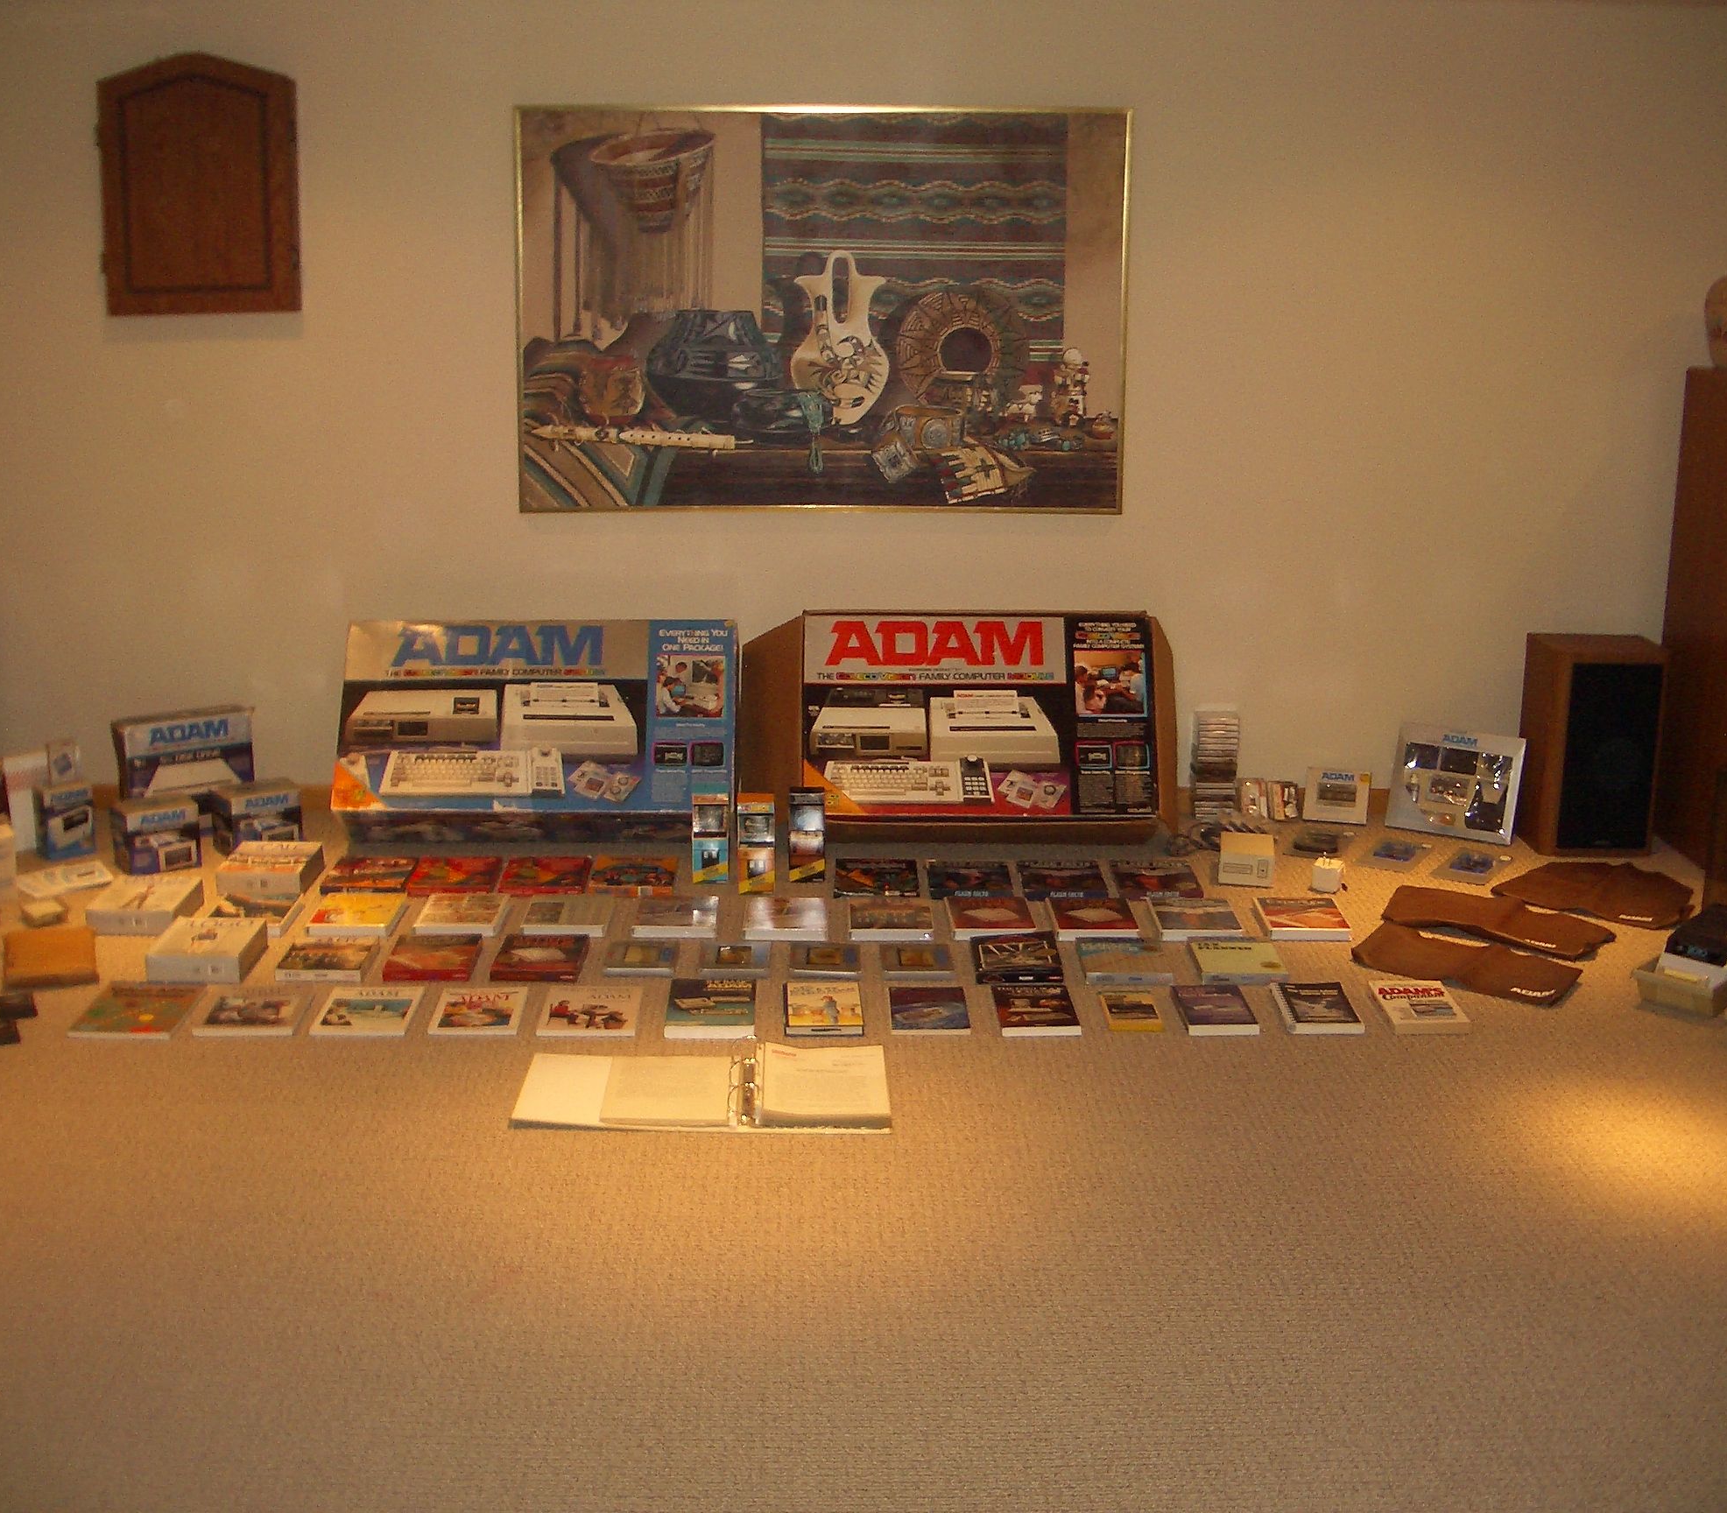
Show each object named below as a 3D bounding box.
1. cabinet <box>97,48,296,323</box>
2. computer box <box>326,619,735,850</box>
[{"bbox_3d":[-1.553,-1.349,4.808,0.466,0.601,0.095,0,14,-2],"label":"cabinet"},{"bbox_3d":[-0.782,-0.058,4.970,0.951,0.494,0.230,0,-21,-2],"label":"computer box"}]

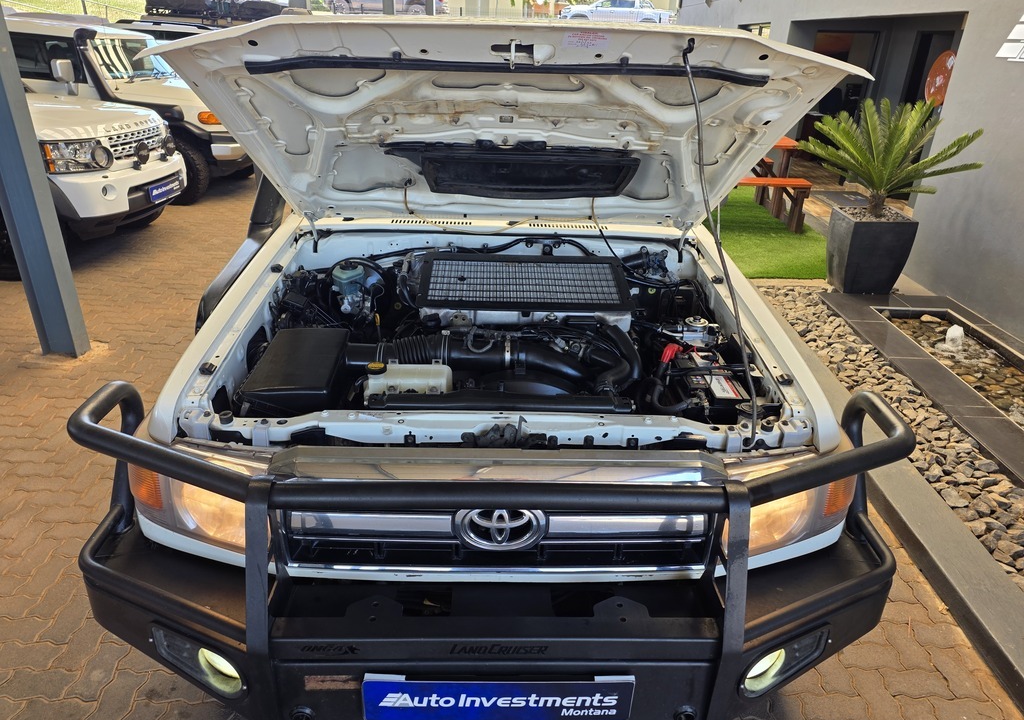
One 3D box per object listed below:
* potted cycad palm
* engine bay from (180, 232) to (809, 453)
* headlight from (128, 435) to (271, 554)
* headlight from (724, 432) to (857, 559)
[{"bbox_3d":[2.651,-1.158,4.933,1.160,1.330,1.120,1,25,-2],"label":"potted cycad palm"},{"bbox_3d":[-0.041,0.025,1.950,1.420,0.500,1.140,1,25,-2],"label":"engine bay"},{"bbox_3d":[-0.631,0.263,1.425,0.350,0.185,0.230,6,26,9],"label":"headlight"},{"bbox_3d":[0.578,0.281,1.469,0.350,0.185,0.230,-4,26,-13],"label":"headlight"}]

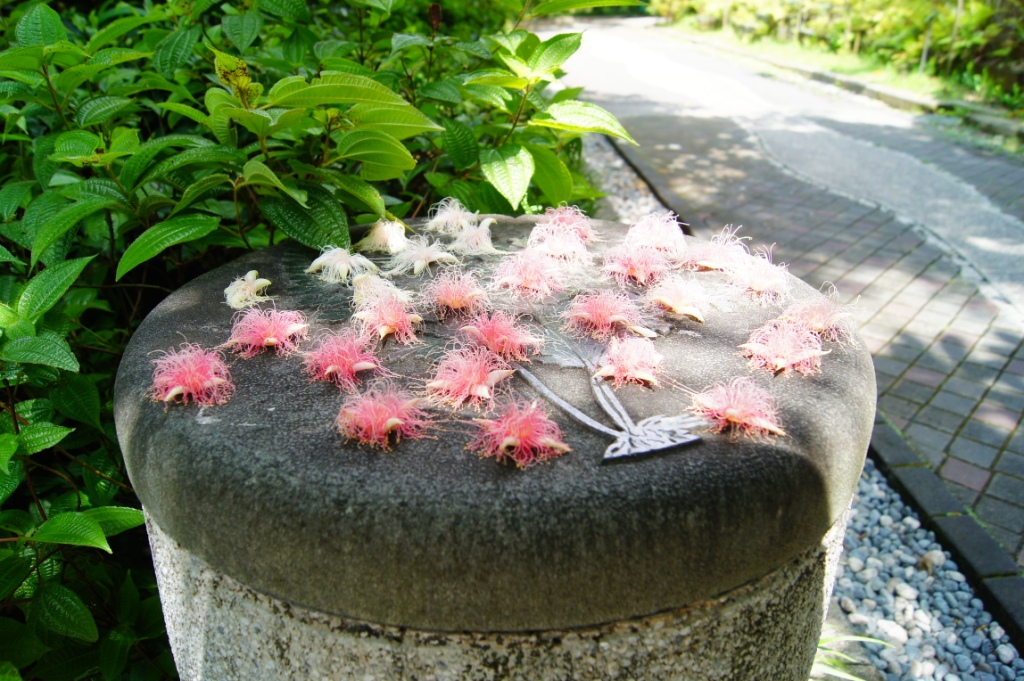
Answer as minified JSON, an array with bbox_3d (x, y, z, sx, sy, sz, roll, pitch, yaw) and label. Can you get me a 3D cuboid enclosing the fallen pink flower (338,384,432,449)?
[{"bbox_3d":[-0.069,0.037,0.410,0.050,0.025,0.045,-5,25,-10],"label":"fallen pink flower"}]

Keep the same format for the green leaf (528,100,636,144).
[{"bbox_3d":[0.087,-0.270,0.950,0.135,0.028,0.055,12,29,6],"label":"green leaf"}]

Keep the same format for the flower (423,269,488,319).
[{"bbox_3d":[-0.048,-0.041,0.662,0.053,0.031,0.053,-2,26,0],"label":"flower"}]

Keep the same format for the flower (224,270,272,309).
[{"bbox_3d":[-0.220,-0.045,0.638,0.038,0.025,0.038,1,24,0],"label":"flower"}]

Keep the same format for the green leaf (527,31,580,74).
[{"bbox_3d":[0.052,-0.363,0.970,0.075,0.018,0.038,-36,40,-15],"label":"green leaf"}]

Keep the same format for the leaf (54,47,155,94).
[{"bbox_3d":[-0.454,-0.298,0.850,0.108,0.018,0.042,-28,60,2],"label":"leaf"}]

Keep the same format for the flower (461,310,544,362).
[{"bbox_3d":[-0.008,-0.010,0.549,0.061,0.025,0.061,1,24,0],"label":"flower"}]

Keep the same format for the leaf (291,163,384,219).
[{"bbox_3d":[-0.186,-0.160,0.820,0.115,0.025,0.050,29,30,9],"label":"leaf"}]

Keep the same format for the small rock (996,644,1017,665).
[{"bbox_3d":[0.945,0.600,1.466,0.033,0.024,0.034,20,31,37],"label":"small rock"}]

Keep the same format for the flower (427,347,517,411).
[{"bbox_3d":[-0.028,0.019,0.519,0.060,0.030,0.057,-1,25,-3],"label":"flower"}]

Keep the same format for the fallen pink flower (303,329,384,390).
[{"bbox_3d":[-0.111,0.007,0.502,0.053,0.029,0.053,1,24,0],"label":"fallen pink flower"}]

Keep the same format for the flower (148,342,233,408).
[{"bbox_3d":[-0.219,0.018,0.519,0.054,0.032,0.052,-11,27,-23],"label":"flower"}]

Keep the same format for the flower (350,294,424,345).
[{"bbox_3d":[-0.093,-0.021,0.567,0.051,0.029,0.051,1,24,0],"label":"flower"}]

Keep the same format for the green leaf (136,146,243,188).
[{"bbox_3d":[-0.344,-0.185,0.820,0.115,0.025,0.042,-12,27,-7],"label":"green leaf"}]

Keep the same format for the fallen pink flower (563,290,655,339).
[{"bbox_3d":[0.079,-0.026,0.622,0.075,0.025,0.052,3,25,7],"label":"fallen pink flower"}]

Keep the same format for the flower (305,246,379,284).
[{"bbox_3d":[-0.144,-0.067,0.643,0.062,0.022,0.056,-6,25,-12],"label":"flower"}]

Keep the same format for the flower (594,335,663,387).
[{"bbox_3d":[0.083,0.011,0.539,0.048,0.027,0.045,4,25,9],"label":"flower"}]

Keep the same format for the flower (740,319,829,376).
[{"bbox_3d":[0.192,0.000,0.537,0.059,0.028,0.059,1,24,0],"label":"flower"}]

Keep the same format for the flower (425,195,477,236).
[{"bbox_3d":[-0.067,-0.140,0.837,0.057,0.034,0.057,1,24,0],"label":"flower"}]

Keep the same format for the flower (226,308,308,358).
[{"bbox_3d":[-0.188,-0.010,0.587,0.061,0.025,0.058,-8,26,-17],"label":"flower"}]

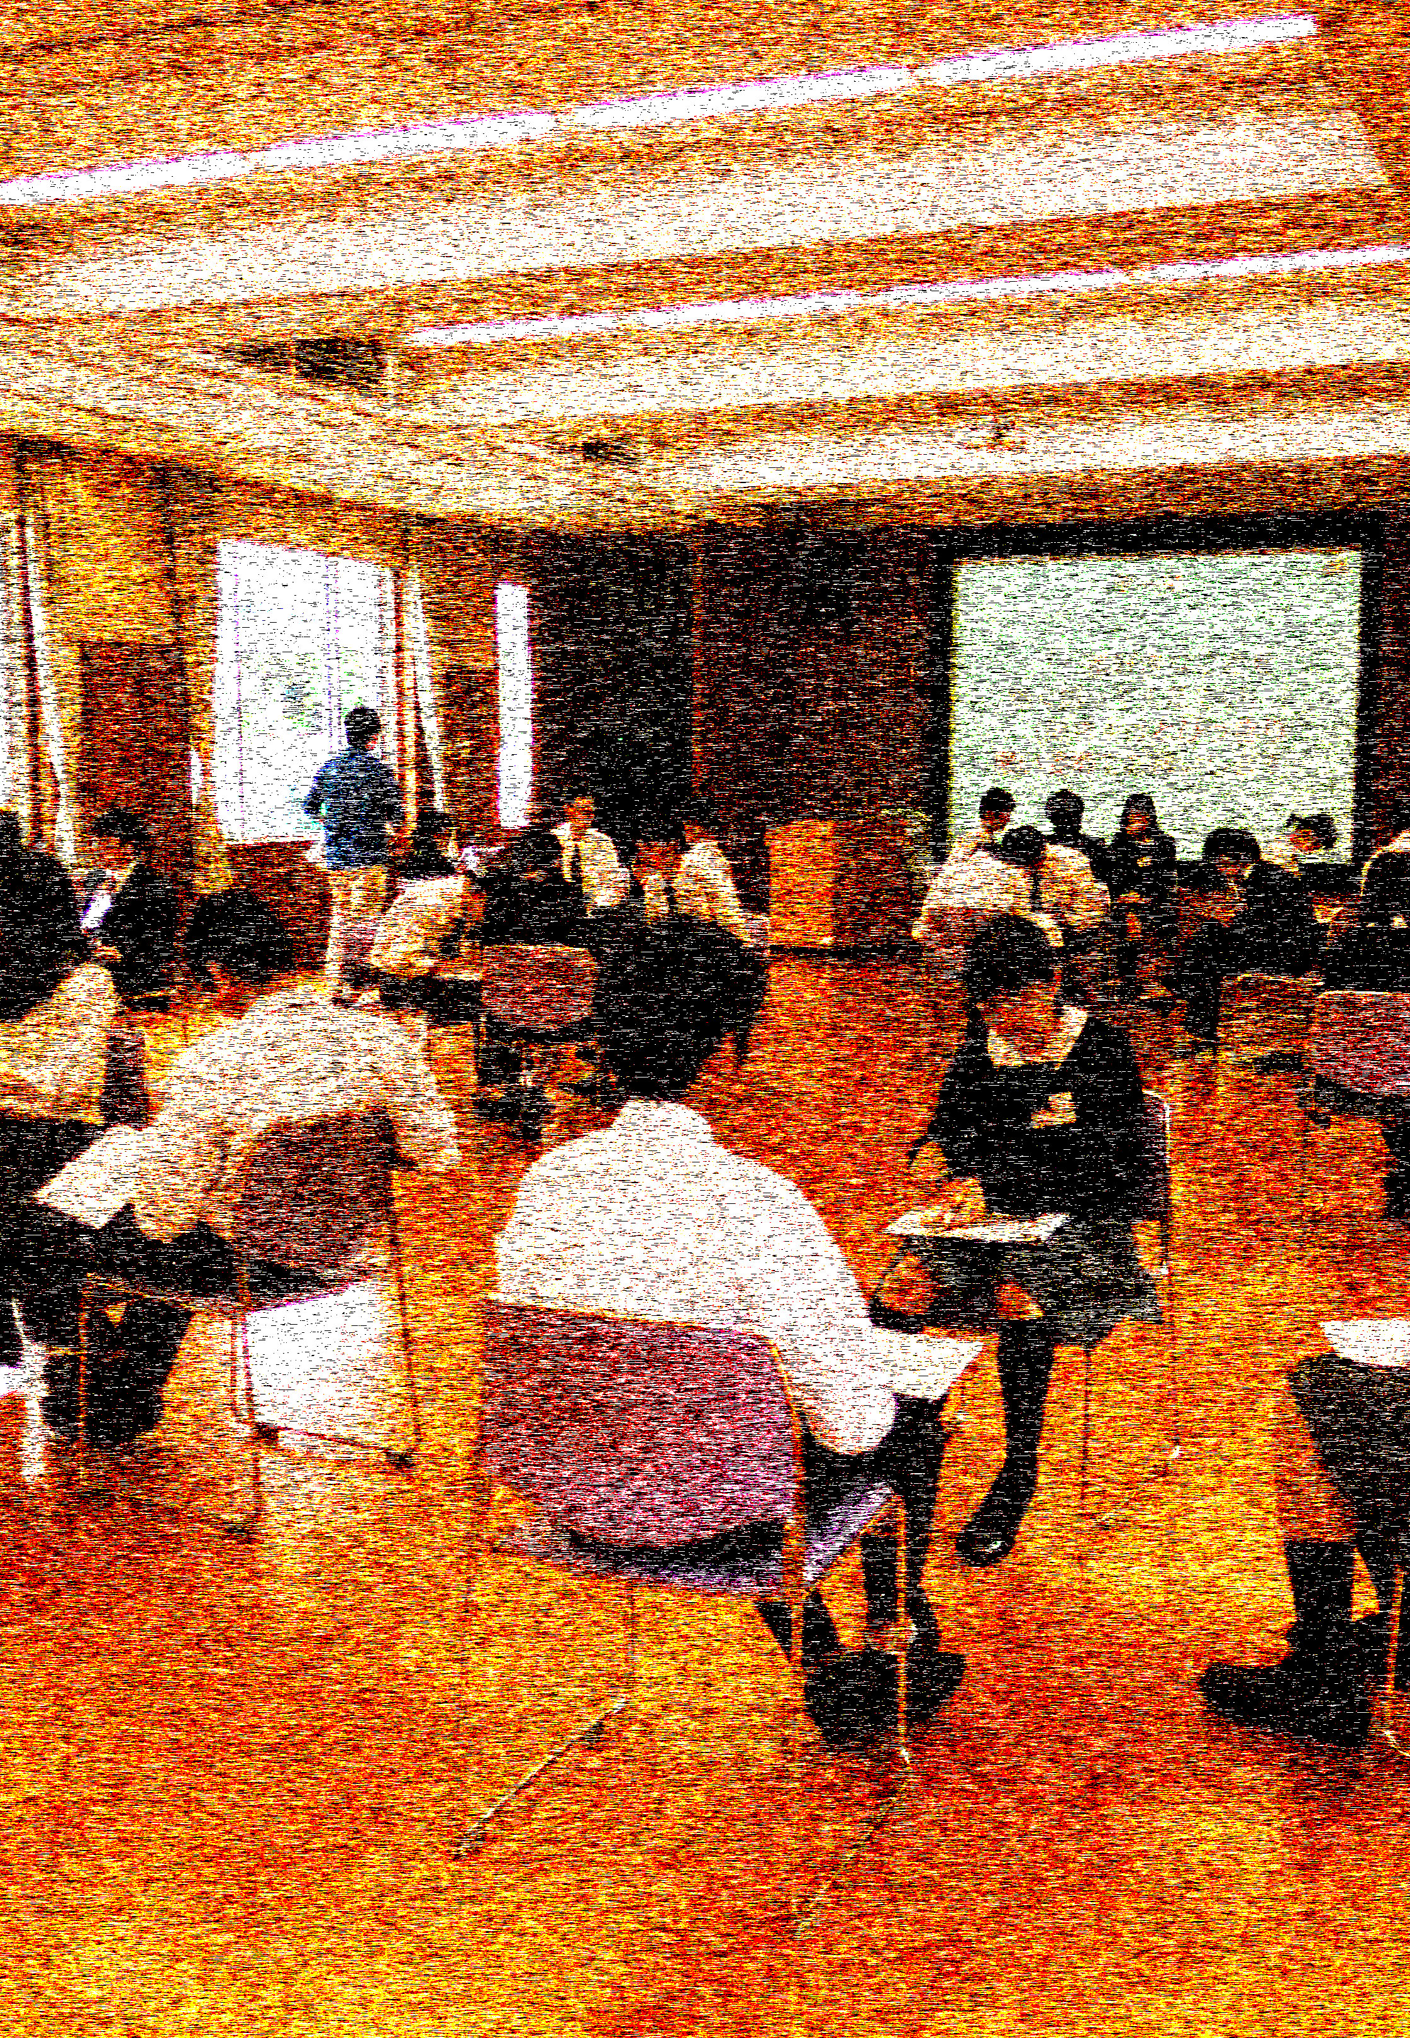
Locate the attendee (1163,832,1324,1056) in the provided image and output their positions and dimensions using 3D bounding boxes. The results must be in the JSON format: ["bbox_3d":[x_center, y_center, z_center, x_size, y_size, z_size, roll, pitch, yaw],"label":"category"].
[{"bbox_3d":[2.716,-0.373,10.300,0.760,1.200,0.460,4,8,25],"label":"attendee"}]

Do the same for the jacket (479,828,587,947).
[{"bbox_3d":[-0.649,-0.369,7.850,0.460,0.600,0.320,2,7,11],"label":"jacket"}]

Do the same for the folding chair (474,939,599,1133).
[{"bbox_3d":[-0.641,0.080,7.779,0.480,0.780,0.530,0,8,-5],"label":"folding chair"}]

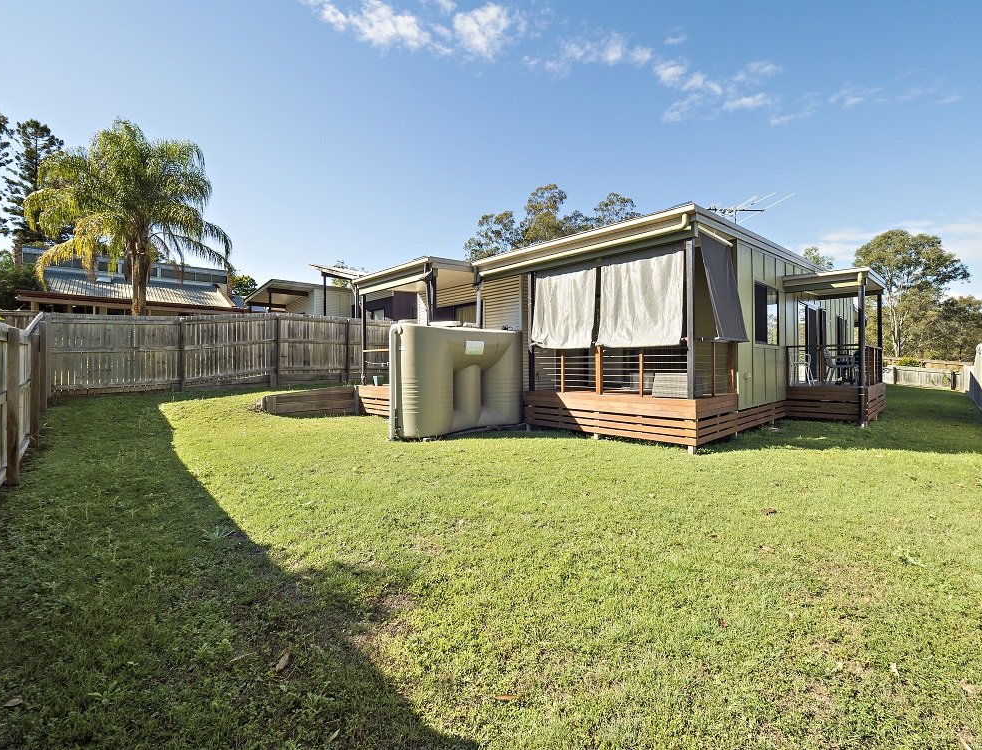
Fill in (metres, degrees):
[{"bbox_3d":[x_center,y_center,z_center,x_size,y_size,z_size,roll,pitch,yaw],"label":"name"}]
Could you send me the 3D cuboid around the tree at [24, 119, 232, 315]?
[{"bbox_3d":[-13.900,-5.100,15.900,6.200,9.700,6.200,0,0,0],"label":"tree"}]

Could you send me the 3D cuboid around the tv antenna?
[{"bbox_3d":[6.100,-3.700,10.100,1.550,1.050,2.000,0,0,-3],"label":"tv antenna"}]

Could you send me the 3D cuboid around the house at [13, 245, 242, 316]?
[{"bbox_3d":[-24.200,-5.000,28.900,11.000,6.600,9.500,0,0,-35],"label":"house"}]

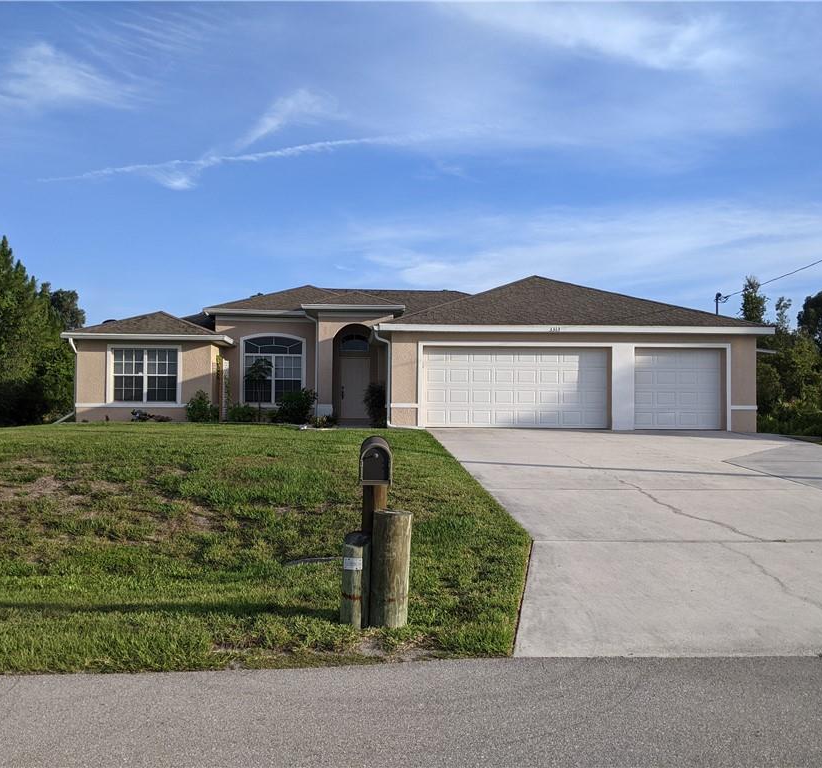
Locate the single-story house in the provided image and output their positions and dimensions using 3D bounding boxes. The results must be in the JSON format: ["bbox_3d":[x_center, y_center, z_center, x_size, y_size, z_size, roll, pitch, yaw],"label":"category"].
[{"bbox_3d":[-0.720,-1.130,28.400,19.600,4.800,16.500,1,-1,-2],"label":"single-story house"}]

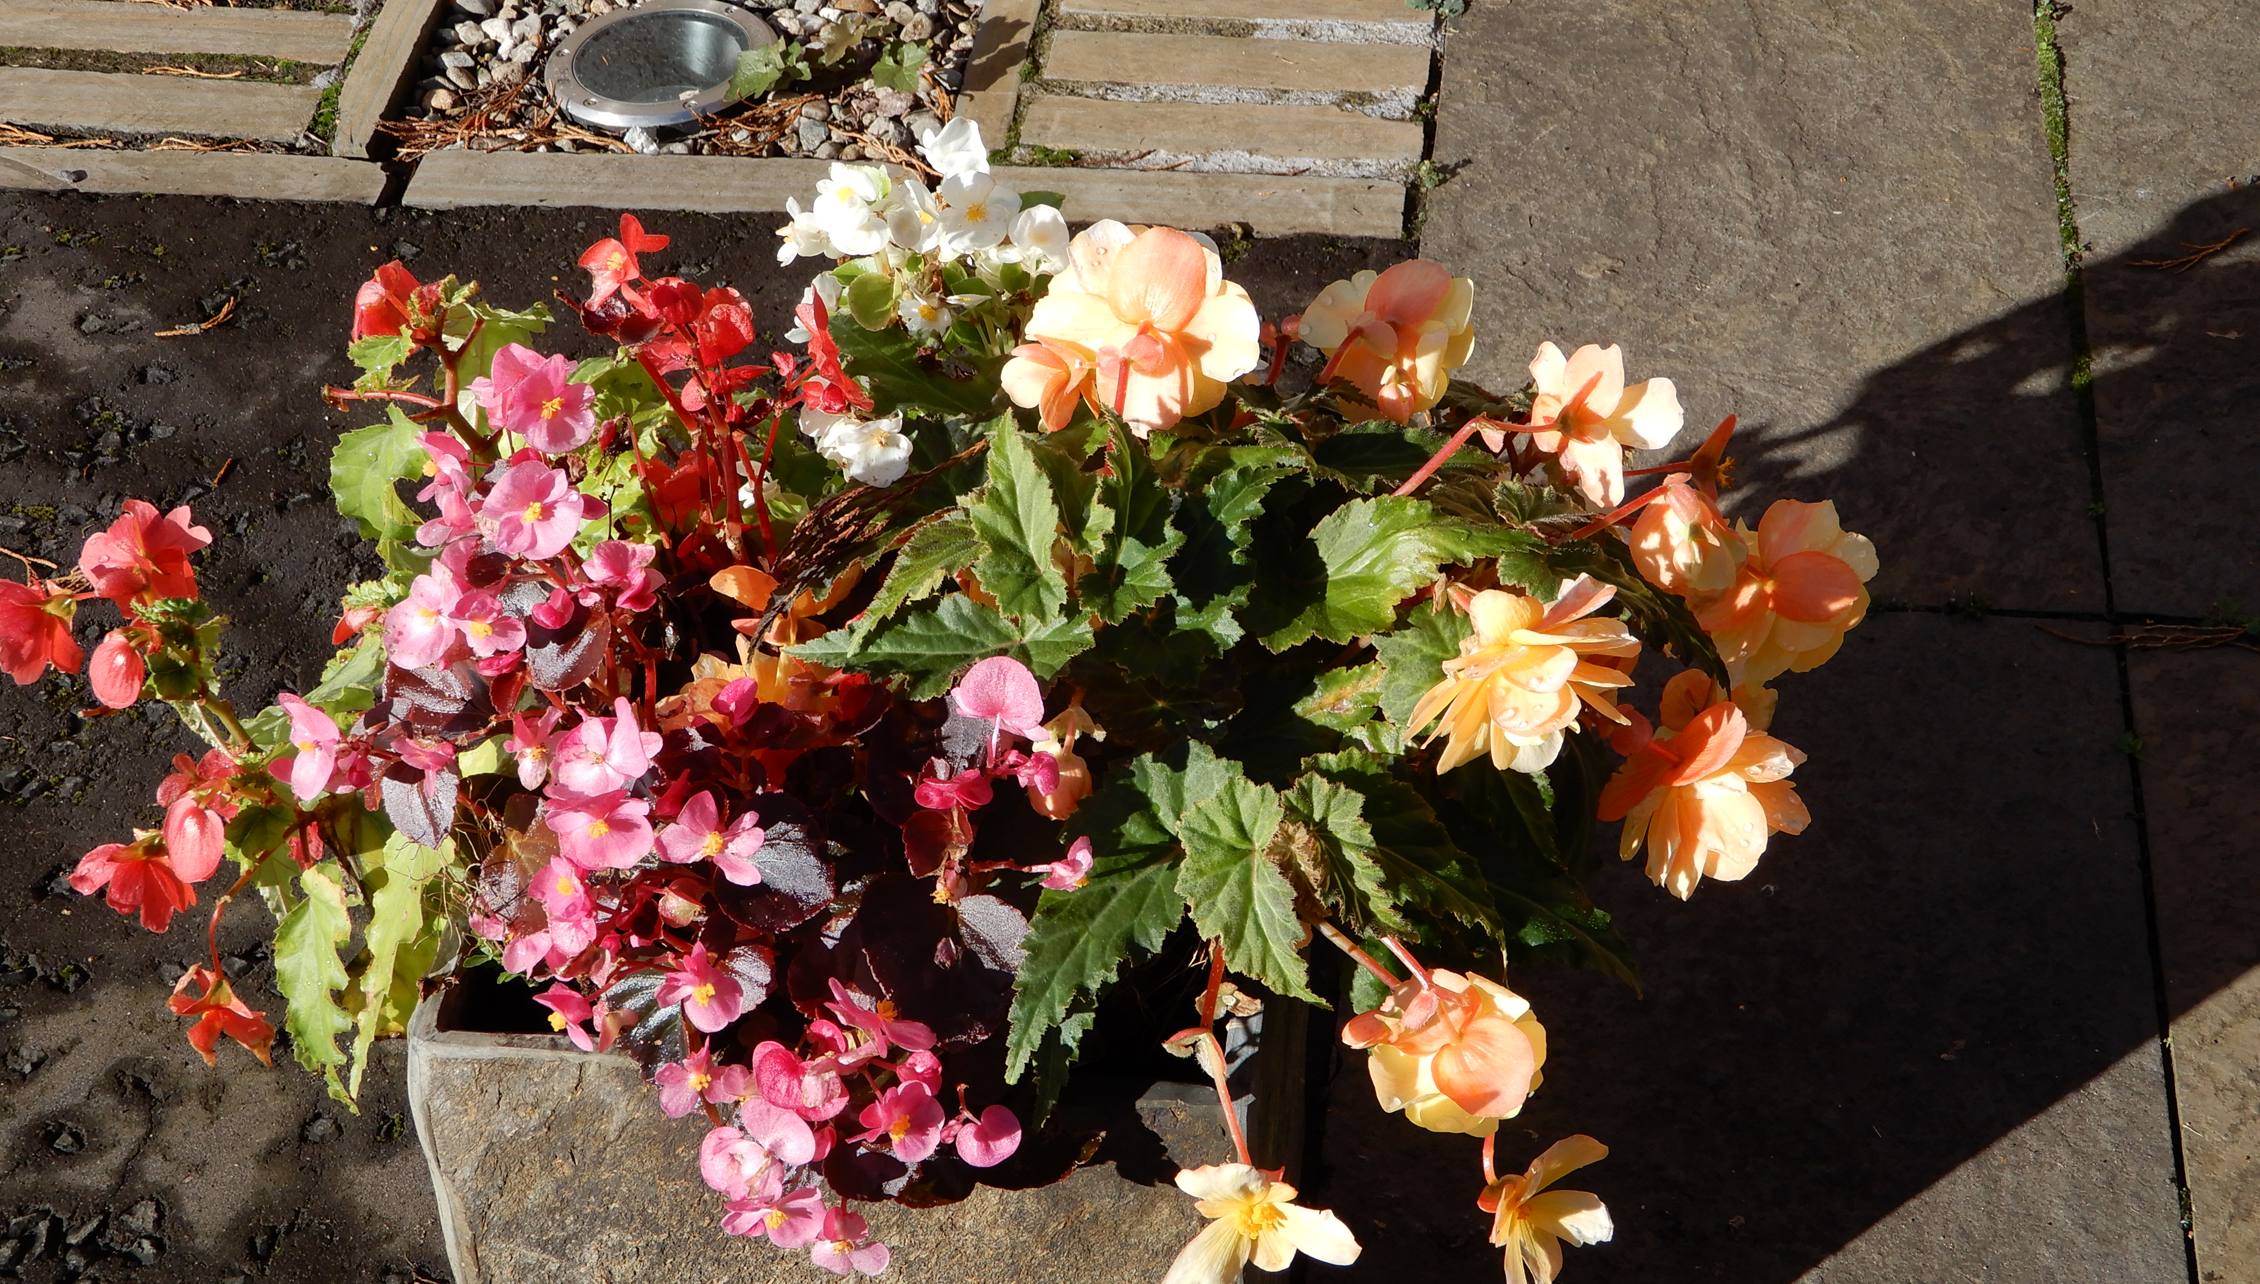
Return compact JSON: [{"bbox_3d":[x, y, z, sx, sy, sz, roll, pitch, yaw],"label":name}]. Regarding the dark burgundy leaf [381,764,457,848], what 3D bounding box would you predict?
[{"bbox_3d":[-0.264,0.060,1.212,0.028,0.010,0.034,-6,86,11],"label":"dark burgundy leaf"}]

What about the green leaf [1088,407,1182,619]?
[{"bbox_3d":[0.001,-0.050,1.298,0.044,0.088,0.030,0,5,8],"label":"green leaf"}]

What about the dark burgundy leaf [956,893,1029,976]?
[{"bbox_3d":[-0.049,0.106,1.178,0.025,0.010,0.037,-40,74,10],"label":"dark burgundy leaf"}]

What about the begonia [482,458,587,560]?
[{"bbox_3d":[-0.223,-0.050,1.219,0.038,0.021,0.037,0,83,-6],"label":"begonia"}]

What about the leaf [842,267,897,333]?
[{"bbox_3d":[-0.108,-0.141,1.349,0.020,0.025,0.009,3,10,7],"label":"leaf"}]

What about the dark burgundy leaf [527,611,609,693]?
[{"bbox_3d":[-0.217,0.004,1.261,0.032,0.013,0.034,13,63,17],"label":"dark burgundy leaf"}]

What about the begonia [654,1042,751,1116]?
[{"bbox_3d":[-0.164,0.168,1.250,0.037,0.032,0.017,-15,9,-9],"label":"begonia"}]

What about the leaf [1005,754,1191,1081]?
[{"bbox_3d":[-0.012,0.103,1.212,0.070,0.038,0.125,18,68,18],"label":"leaf"}]

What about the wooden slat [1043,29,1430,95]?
[{"bbox_3d":[0.084,-0.429,2.501,0.290,0.035,0.059,4,46,6],"label":"wooden slat"}]

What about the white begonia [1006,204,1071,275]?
[{"bbox_3d":[-0.038,-0.168,1.369,0.028,0.030,0.021,3,31,7],"label":"white begonia"}]

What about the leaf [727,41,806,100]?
[{"bbox_3d":[-0.277,-0.436,2.490,0.060,0.032,0.050,-10,46,-4],"label":"leaf"}]

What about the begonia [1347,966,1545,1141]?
[{"bbox_3d":[0.117,0.152,1.217,0.075,0.058,0.065,-2,69,9],"label":"begonia"}]

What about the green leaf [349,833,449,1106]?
[{"bbox_3d":[-0.293,0.130,1.310,0.038,0.118,0.025,21,17,-10],"label":"green leaf"}]

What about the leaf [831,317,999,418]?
[{"bbox_3d":[-0.097,-0.124,1.480,0.085,0.035,0.065,-9,46,-3],"label":"leaf"}]

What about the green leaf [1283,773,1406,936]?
[{"bbox_3d":[0.080,0.079,1.212,0.045,0.027,0.062,-12,67,-18],"label":"green leaf"}]

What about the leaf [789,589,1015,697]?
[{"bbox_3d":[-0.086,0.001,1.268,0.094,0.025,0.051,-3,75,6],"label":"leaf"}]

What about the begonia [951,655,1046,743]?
[{"bbox_3d":[-0.047,0.021,1.165,0.034,0.029,0.024,3,30,5],"label":"begonia"}]

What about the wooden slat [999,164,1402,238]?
[{"bbox_3d":[0.044,-0.307,2.384,0.311,0.035,0.063,4,46,6],"label":"wooden slat"}]

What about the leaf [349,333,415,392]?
[{"bbox_3d":[-0.306,-0.114,1.331,0.028,0.012,0.026,13,63,17],"label":"leaf"}]

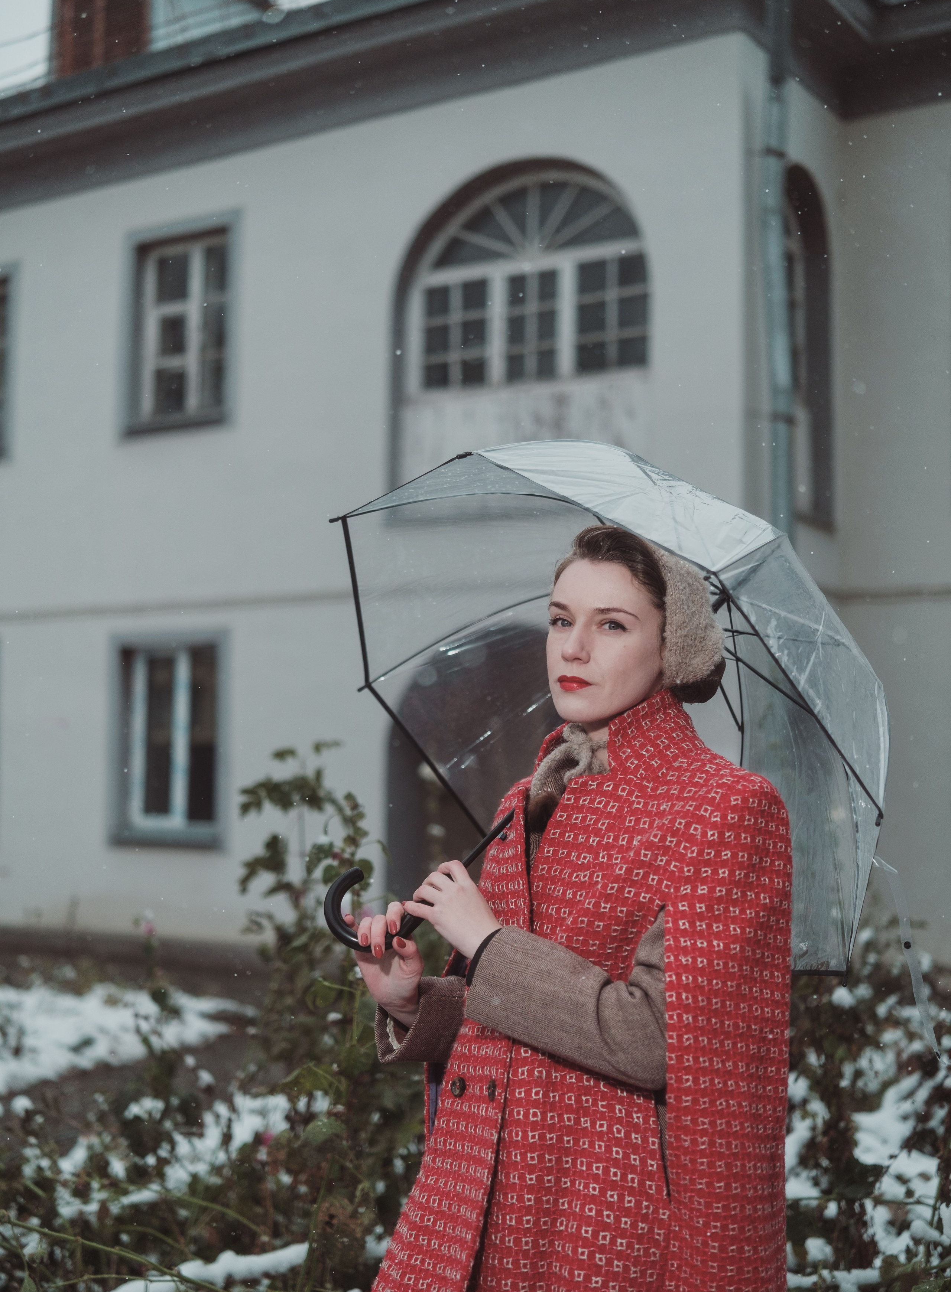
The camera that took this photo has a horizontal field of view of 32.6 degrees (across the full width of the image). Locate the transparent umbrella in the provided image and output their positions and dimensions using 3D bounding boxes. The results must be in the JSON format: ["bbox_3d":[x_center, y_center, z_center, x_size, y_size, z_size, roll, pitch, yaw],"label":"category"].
[{"bbox_3d":[0.133,0.121,2.000,0.810,0.830,0.830,-43,0,-30],"label":"transparent umbrella"}]

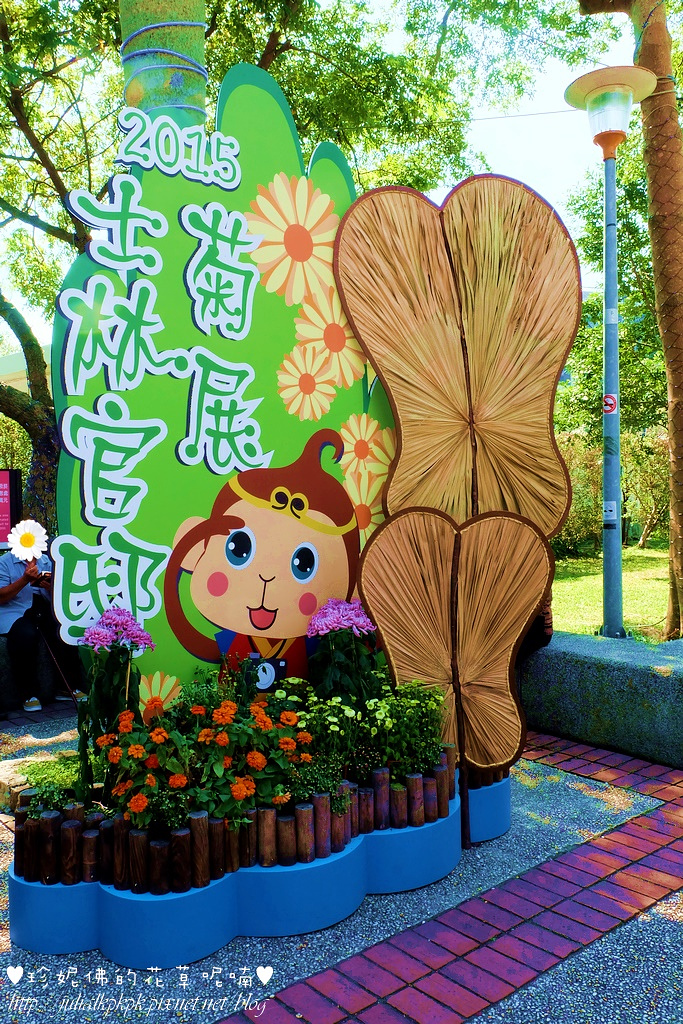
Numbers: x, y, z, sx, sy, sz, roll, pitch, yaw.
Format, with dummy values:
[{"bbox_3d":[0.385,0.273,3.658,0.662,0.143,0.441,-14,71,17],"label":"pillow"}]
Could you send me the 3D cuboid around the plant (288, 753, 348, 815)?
[{"bbox_3d":[-0.088,1.040,3.149,0.215,0.230,0.200,-1,1,-2],"label":"plant"}]

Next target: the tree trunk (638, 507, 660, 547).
[{"bbox_3d":[6.273,0.295,16.800,0.400,0.800,0.270,0,1,20],"label":"tree trunk"}]

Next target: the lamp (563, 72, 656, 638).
[{"bbox_3d":[1.881,-1.053,5.743,0.610,3.830,0.610,0,1,18],"label":"lamp"}]

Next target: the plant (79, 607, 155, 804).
[{"bbox_3d":[-0.848,0.726,3.080,0.270,0.740,0.250,-1,1,-16],"label":"plant"}]

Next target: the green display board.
[{"bbox_3d":[-0.342,-0.320,3.374,1.615,2.990,0.090,-2,1,-31],"label":"green display board"}]

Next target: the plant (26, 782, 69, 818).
[{"bbox_3d":[-1.083,1.067,3.039,0.145,0.135,0.140,-1,1,-20],"label":"plant"}]

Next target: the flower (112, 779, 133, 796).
[{"bbox_3d":[-0.759,0.955,2.860,0.066,0.058,0.055,-1,1,-15],"label":"flower"}]

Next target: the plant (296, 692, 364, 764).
[{"bbox_3d":[-0.042,0.831,3.150,0.250,0.280,0.230,-1,1,-1],"label":"plant"}]

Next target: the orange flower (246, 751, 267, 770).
[{"bbox_3d":[-0.301,0.880,2.920,0.069,0.066,0.050,-1,1,-6],"label":"orange flower"}]

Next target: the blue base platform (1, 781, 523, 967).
[{"bbox_3d":[-0.197,1.358,3.370,2.170,0.230,0.920,-2,1,-31],"label":"blue base platform"}]

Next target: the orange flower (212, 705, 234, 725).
[{"bbox_3d":[-0.433,0.744,3.030,0.077,0.066,0.055,-1,1,-8],"label":"orange flower"}]

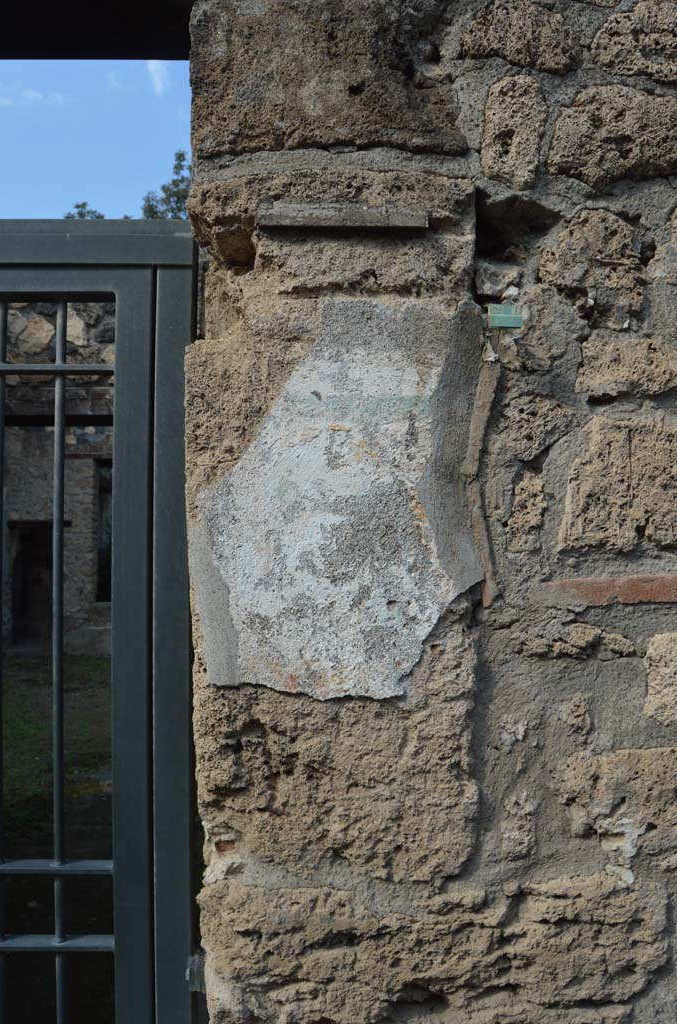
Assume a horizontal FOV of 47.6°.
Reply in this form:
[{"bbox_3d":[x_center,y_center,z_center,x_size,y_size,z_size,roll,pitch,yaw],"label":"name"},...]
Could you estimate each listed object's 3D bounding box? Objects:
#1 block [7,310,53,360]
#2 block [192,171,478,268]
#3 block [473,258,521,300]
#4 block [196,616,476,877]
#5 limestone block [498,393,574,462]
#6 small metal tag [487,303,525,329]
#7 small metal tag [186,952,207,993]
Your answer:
[{"bbox_3d":[-1.697,-0.967,4.310,0.252,0.274,0.220,1,1,-3],"label":"block"},{"bbox_3d":[-0.018,-0.452,1.315,0.438,0.150,0.280,1,1,-3],"label":"block"},{"bbox_3d":[0.259,-0.381,1.290,0.078,0.065,0.080,1,1,-3],"label":"block"},{"bbox_3d":[-0.009,0.365,1.320,0.434,0.406,0.280,1,1,-3],"label":"block"},{"bbox_3d":[0.316,-0.137,1.285,0.122,0.113,0.100,1,1,-3],"label":"limestone block"},{"bbox_3d":[0.266,-0.312,1.225,0.056,0.037,0.010,1,1,-3],"label":"small metal tag"},{"bbox_3d":[-0.239,0.780,1.310,0.037,0.068,0.020,1,1,-3],"label":"small metal tag"}]

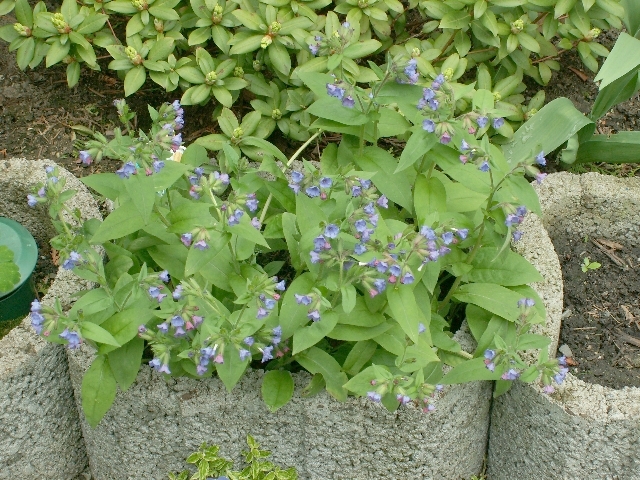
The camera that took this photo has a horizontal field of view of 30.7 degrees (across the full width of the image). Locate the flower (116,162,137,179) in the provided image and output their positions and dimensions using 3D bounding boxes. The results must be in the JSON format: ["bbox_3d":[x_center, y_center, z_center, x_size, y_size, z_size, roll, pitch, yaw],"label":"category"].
[{"bbox_3d":[-0.229,-0.082,1.380,0.021,0.015,0.016,9,53,14],"label":"flower"}]

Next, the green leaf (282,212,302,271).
[{"bbox_3d":[-0.030,0.002,1.280,0.021,0.062,0.017,-6,20,8],"label":"green leaf"}]

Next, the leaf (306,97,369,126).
[{"bbox_3d":[0.022,-0.162,1.470,0.078,0.013,0.041,-5,55,0],"label":"leaf"}]

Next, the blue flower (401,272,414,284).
[{"bbox_3d":[0.083,0.037,1.102,0.013,0.013,0.013,-5,32,-8],"label":"blue flower"}]

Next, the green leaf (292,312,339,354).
[{"bbox_3d":[-0.004,0.087,1.087,0.033,0.012,0.061,33,56,25],"label":"green leaf"}]

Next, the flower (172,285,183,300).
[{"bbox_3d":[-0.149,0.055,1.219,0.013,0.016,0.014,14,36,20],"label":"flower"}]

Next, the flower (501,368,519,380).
[{"bbox_3d":[0.182,0.129,1.120,0.017,0.012,0.014,-8,30,-15],"label":"flower"}]

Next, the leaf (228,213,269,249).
[{"bbox_3d":[-0.070,-0.007,1.133,0.055,0.010,0.029,35,56,22],"label":"leaf"}]

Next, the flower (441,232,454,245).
[{"bbox_3d":[0.138,-0.002,1.260,0.015,0.012,0.013,9,43,14],"label":"flower"}]

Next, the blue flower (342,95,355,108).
[{"bbox_3d":[0.032,-0.155,1.300,0.014,0.014,0.014,0,29,0],"label":"blue flower"}]

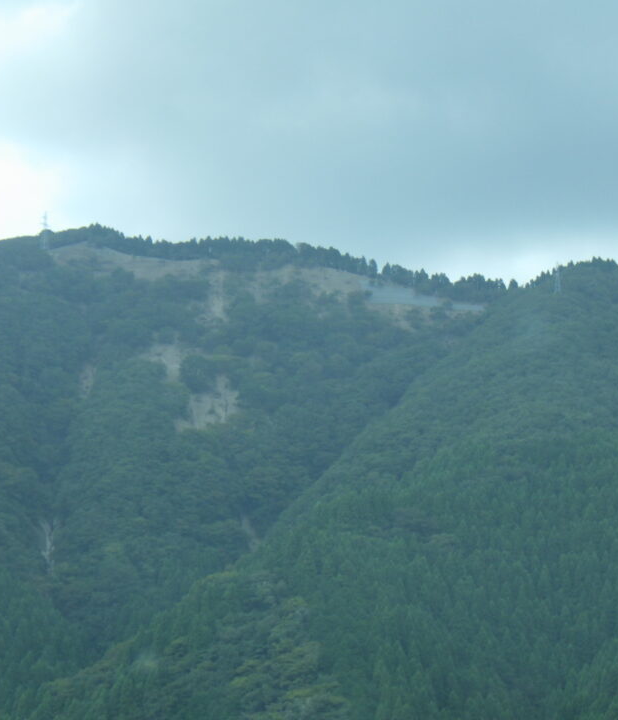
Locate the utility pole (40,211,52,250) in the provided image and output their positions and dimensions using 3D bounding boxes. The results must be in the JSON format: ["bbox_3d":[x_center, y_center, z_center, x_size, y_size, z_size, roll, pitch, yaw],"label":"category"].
[{"bbox_3d":[-192.048,-94.384,1900.000,6.500,28.500,5.000,0,-10,0],"label":"utility pole"}]

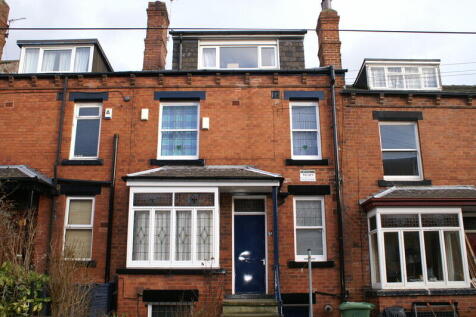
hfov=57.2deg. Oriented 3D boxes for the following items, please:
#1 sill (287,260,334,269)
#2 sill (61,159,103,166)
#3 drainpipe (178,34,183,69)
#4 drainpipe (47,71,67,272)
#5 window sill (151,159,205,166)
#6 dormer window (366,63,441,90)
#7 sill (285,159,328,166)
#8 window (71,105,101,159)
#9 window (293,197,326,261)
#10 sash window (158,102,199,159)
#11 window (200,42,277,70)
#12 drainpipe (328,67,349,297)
[{"bbox_3d":[1.782,2.604,10.679,1.127,0.142,0.170,0,-13,1],"label":"sill"},{"bbox_3d":[-4.245,0.141,12.008,1.100,0.170,0.220,0,-12,0],"label":"sill"},{"bbox_3d":[-1.622,-2.986,12.399,0.080,1.117,0.085,0,-13,1],"label":"drainpipe"},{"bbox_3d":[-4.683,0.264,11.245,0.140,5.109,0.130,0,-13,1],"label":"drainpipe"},{"bbox_3d":[-1.558,0.138,11.299,1.371,0.151,0.170,0,-13,1],"label":"window sill"},{"bbox_3d":[4.856,-2.394,12.741,2.151,0.821,0.150,0,-12,0],"label":"dormer window"},{"bbox_3d":[1.769,0.127,11.241,1.097,0.148,0.170,0,-13,1],"label":"sill"},{"bbox_3d":[-4.262,-0.788,12.282,0.795,1.683,0.120,0,-12,0],"label":"window"},{"bbox_3d":[1.814,1.778,10.989,0.775,1.587,0.110,0,-13,1],"label":"window"},{"bbox_3d":[-1.550,-0.720,11.617,1.071,1.560,0.110,0,-13,1],"label":"sash window"},{"bbox_3d":[0.027,-3.053,12.871,2.396,0.928,0.150,0,-12,0],"label":"window"},{"bbox_3d":[2.690,0.529,11.737,0.131,6.354,0.160,0,-12,0],"label":"drainpipe"}]

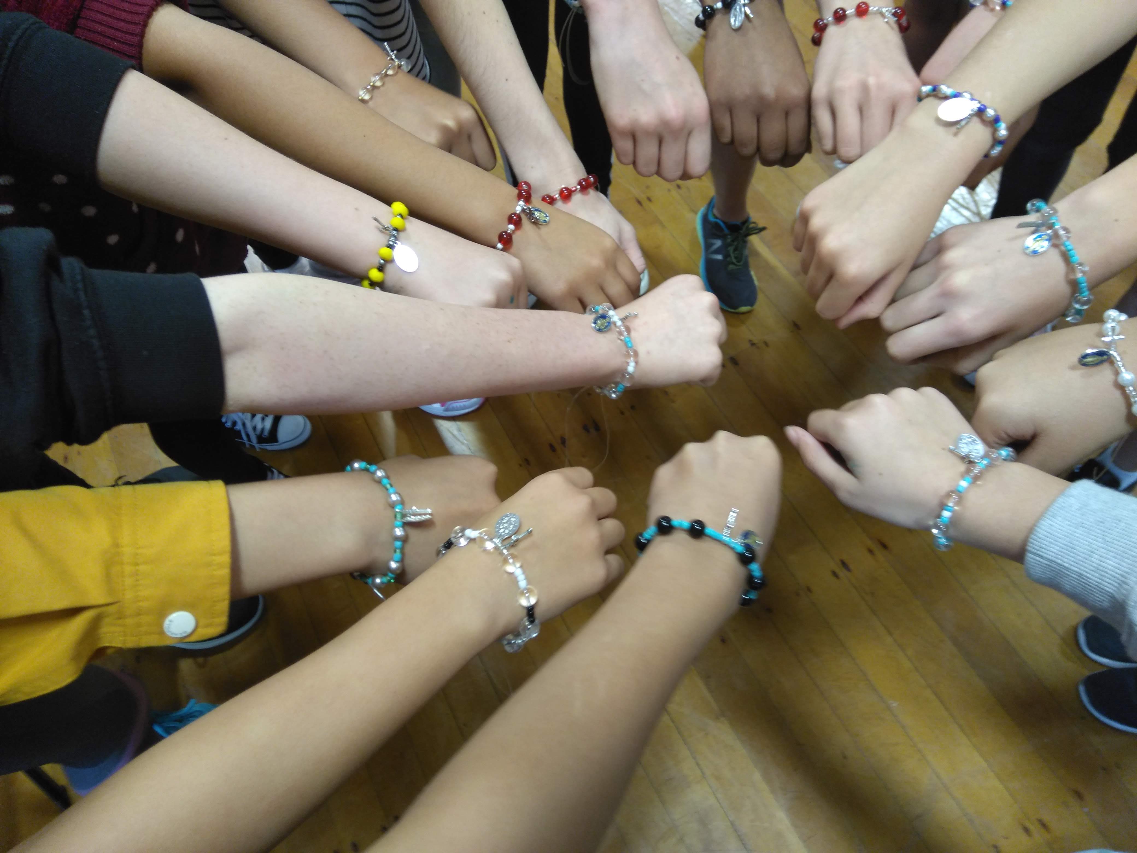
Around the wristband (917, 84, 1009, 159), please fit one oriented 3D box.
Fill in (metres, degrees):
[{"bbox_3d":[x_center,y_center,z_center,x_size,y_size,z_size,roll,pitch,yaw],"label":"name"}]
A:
[{"bbox_3d":[0.250,-0.195,0.445,0.065,0.058,0.020,41,90,17],"label":"wristband"}]

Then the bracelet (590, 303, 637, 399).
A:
[{"bbox_3d":[0.028,-0.051,0.475,0.019,0.055,0.065,-6,96,-24],"label":"bracelet"}]

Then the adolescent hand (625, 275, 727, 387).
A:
[{"bbox_3d":[0.069,-0.063,0.455,0.073,0.055,0.076,-2,66,-11],"label":"adolescent hand"}]

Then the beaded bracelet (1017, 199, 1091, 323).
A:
[{"bbox_3d":[0.275,-0.093,0.390,0.020,0.056,0.068,-21,89,11],"label":"beaded bracelet"}]

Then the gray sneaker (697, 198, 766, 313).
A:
[{"bbox_3d":[0.331,-0.366,1.413,0.106,0.100,0.267,-6,67,0],"label":"gray sneaker"}]

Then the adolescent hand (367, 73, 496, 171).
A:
[{"bbox_3d":[-0.113,-0.240,0.570,0.100,0.050,0.073,27,68,-7],"label":"adolescent hand"}]

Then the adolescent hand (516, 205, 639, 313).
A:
[{"bbox_3d":[0.004,-0.121,0.495,0.092,0.055,0.075,35,72,-3],"label":"adolescent hand"}]

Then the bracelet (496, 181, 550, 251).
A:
[{"bbox_3d":[-0.038,-0.143,0.475,0.020,0.050,0.058,27,70,-7],"label":"bracelet"}]

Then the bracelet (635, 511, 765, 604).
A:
[{"bbox_3d":[0.069,0.071,0.362,0.065,0.060,0.020,22,43,11],"label":"bracelet"}]

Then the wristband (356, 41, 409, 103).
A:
[{"bbox_3d":[-0.153,-0.276,0.560,0.065,0.018,0.054,-43,34,8],"label":"wristband"}]

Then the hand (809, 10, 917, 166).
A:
[{"bbox_3d":[0.208,-0.240,0.485,0.080,0.060,0.090,4,72,4],"label":"hand"}]

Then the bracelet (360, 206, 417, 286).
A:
[{"bbox_3d":[-0.113,-0.109,0.415,0.020,0.052,0.059,23,69,-9],"label":"bracelet"}]

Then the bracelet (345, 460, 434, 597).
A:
[{"bbox_3d":[-0.110,0.054,0.385,0.022,0.062,0.068,0,57,-47],"label":"bracelet"}]

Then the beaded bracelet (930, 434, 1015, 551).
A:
[{"bbox_3d":[0.239,0.043,0.405,0.020,0.056,0.068,42,106,42],"label":"beaded bracelet"}]

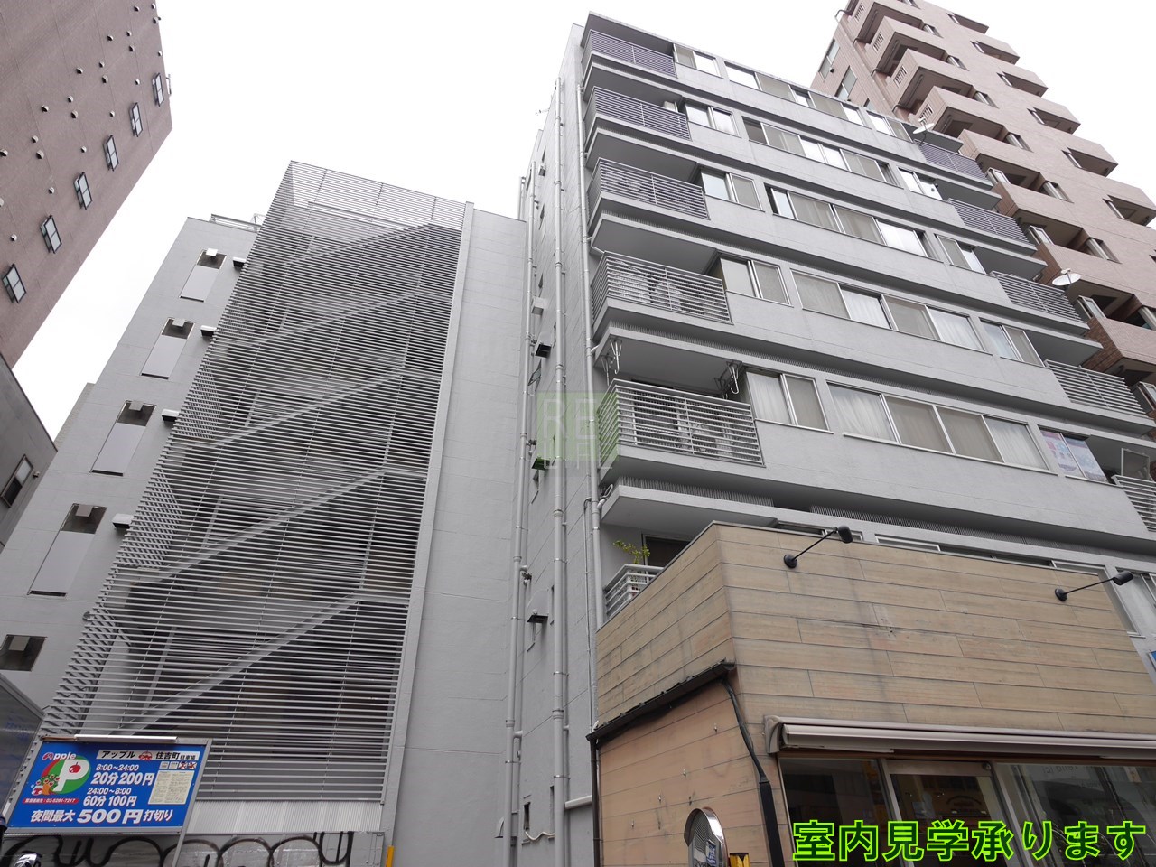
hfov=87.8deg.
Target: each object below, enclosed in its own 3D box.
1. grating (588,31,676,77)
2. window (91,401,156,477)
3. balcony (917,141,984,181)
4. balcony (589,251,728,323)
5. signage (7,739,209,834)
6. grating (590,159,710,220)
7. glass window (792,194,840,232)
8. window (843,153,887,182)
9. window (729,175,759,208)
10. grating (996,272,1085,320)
[{"bbox_3d":[1.324,-9.442,15.643,2.319,1.269,0.781,9,-36,-15],"label":"grating"},{"bbox_3d":[-10.432,0.106,13.857,0.638,1.973,0.120,9,-36,-15],"label":"window"},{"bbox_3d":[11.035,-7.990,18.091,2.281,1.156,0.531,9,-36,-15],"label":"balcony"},{"bbox_3d":[1.464,-2.284,10.639,2.281,1.163,0.750,9,-36,-15],"label":"balcony"},{"bbox_3d":[-5.910,4.468,7.650,1.929,1.034,0.102,9,-36,-15],"label":"signage"},{"bbox_3d":[1.345,-4.376,11.783,2.172,1.230,0.840,9,-36,-15],"label":"grating"},{"bbox_3d":[5.349,-4.927,13.535,1.105,1.043,0.100,9,-36,-15],"label":"glass window"},{"bbox_3d":[7.523,-6.964,15.789,1.101,0.970,0.100,9,-36,-15],"label":"window"},{"bbox_3d":[3.543,-5.096,12.681,0.544,1.040,0.080,9,-36,-15],"label":"window"},{"bbox_3d":[10.634,-2.884,14.286,2.262,1.230,0.840,9,-36,-15],"label":"grating"}]

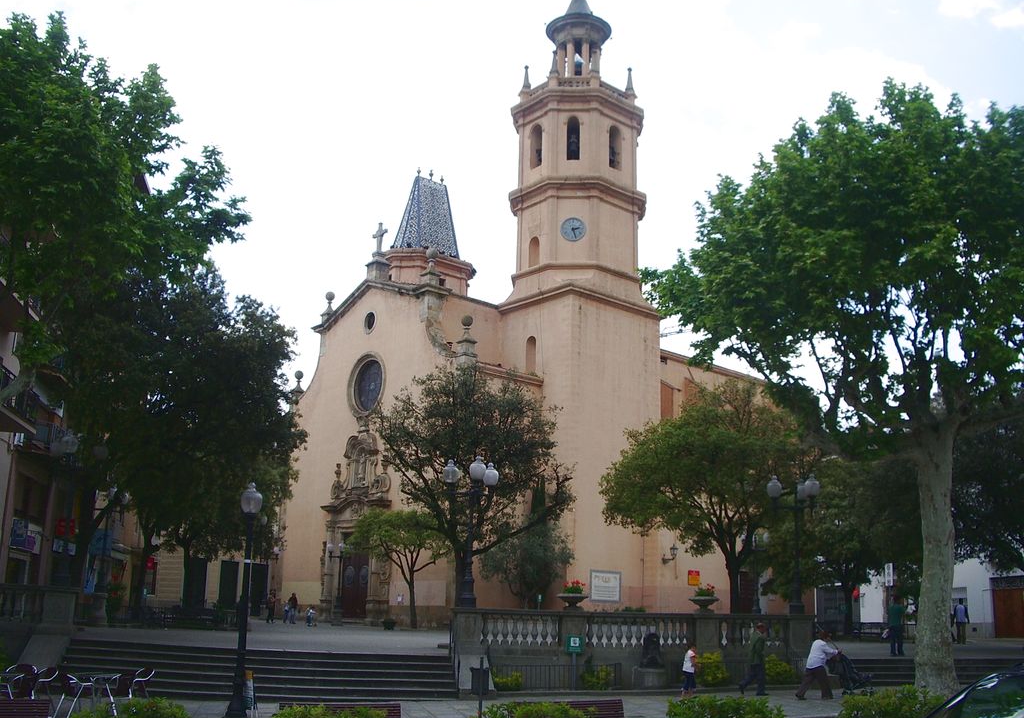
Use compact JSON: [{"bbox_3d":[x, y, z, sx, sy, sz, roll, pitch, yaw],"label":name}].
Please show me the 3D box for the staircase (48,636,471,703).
[{"bbox_3d":[-4.390,5.866,19.204,7.500,0.920,1.800,7,-15,-18],"label":"staircase"}]

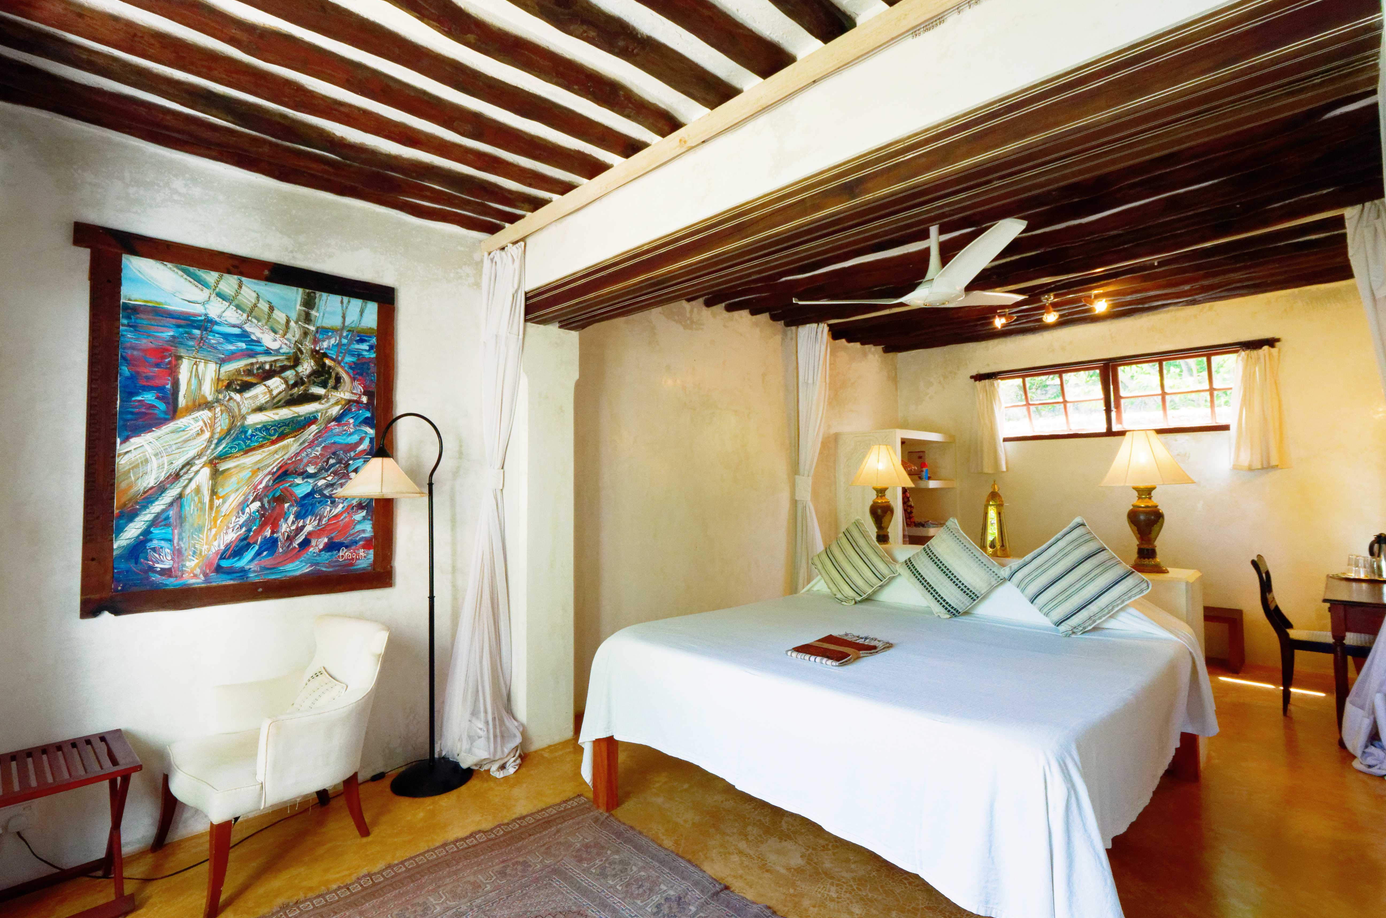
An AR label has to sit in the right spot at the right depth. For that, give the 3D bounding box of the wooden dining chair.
[{"bbox_3d":[3.532,0.991,3.611,0.530,0.870,0.440,-2,-3,42],"label":"wooden dining chair"}]

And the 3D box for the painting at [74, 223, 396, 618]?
[{"bbox_3d":[-1.786,-0.121,2.619,0.050,1.400,1.080,-2,-3,45],"label":"painting"}]

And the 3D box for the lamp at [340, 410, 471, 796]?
[{"bbox_3d":[-1.274,0.611,2.824,0.550,1.630,0.370,1,-2,-31],"label":"lamp"}]

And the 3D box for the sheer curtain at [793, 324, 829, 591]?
[{"bbox_3d":[0.911,0.225,4.882,0.380,2.520,0.220,-2,-3,45],"label":"sheer curtain"}]

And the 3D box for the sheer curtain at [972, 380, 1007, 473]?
[{"bbox_3d":[2.640,-0.291,5.742,0.300,0.850,0.100,-2,-3,45],"label":"sheer curtain"}]

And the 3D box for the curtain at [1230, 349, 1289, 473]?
[{"bbox_3d":[3.920,-0.343,4.464,0.310,0.850,0.100,-2,-3,45],"label":"curtain"}]

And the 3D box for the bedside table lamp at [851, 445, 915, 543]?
[{"bbox_3d":[1.265,0.249,4.244,0.390,0.700,0.390,-2,-3,45],"label":"bedside table lamp"}]

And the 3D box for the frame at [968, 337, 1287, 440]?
[{"bbox_3d":[3.297,-0.481,5.119,2.060,0.600,0.120,-2,-3,45],"label":"frame"}]

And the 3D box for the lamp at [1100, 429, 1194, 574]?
[{"bbox_3d":[2.283,0.208,3.227,0.390,0.700,0.390,-2,-3,45],"label":"lamp"}]

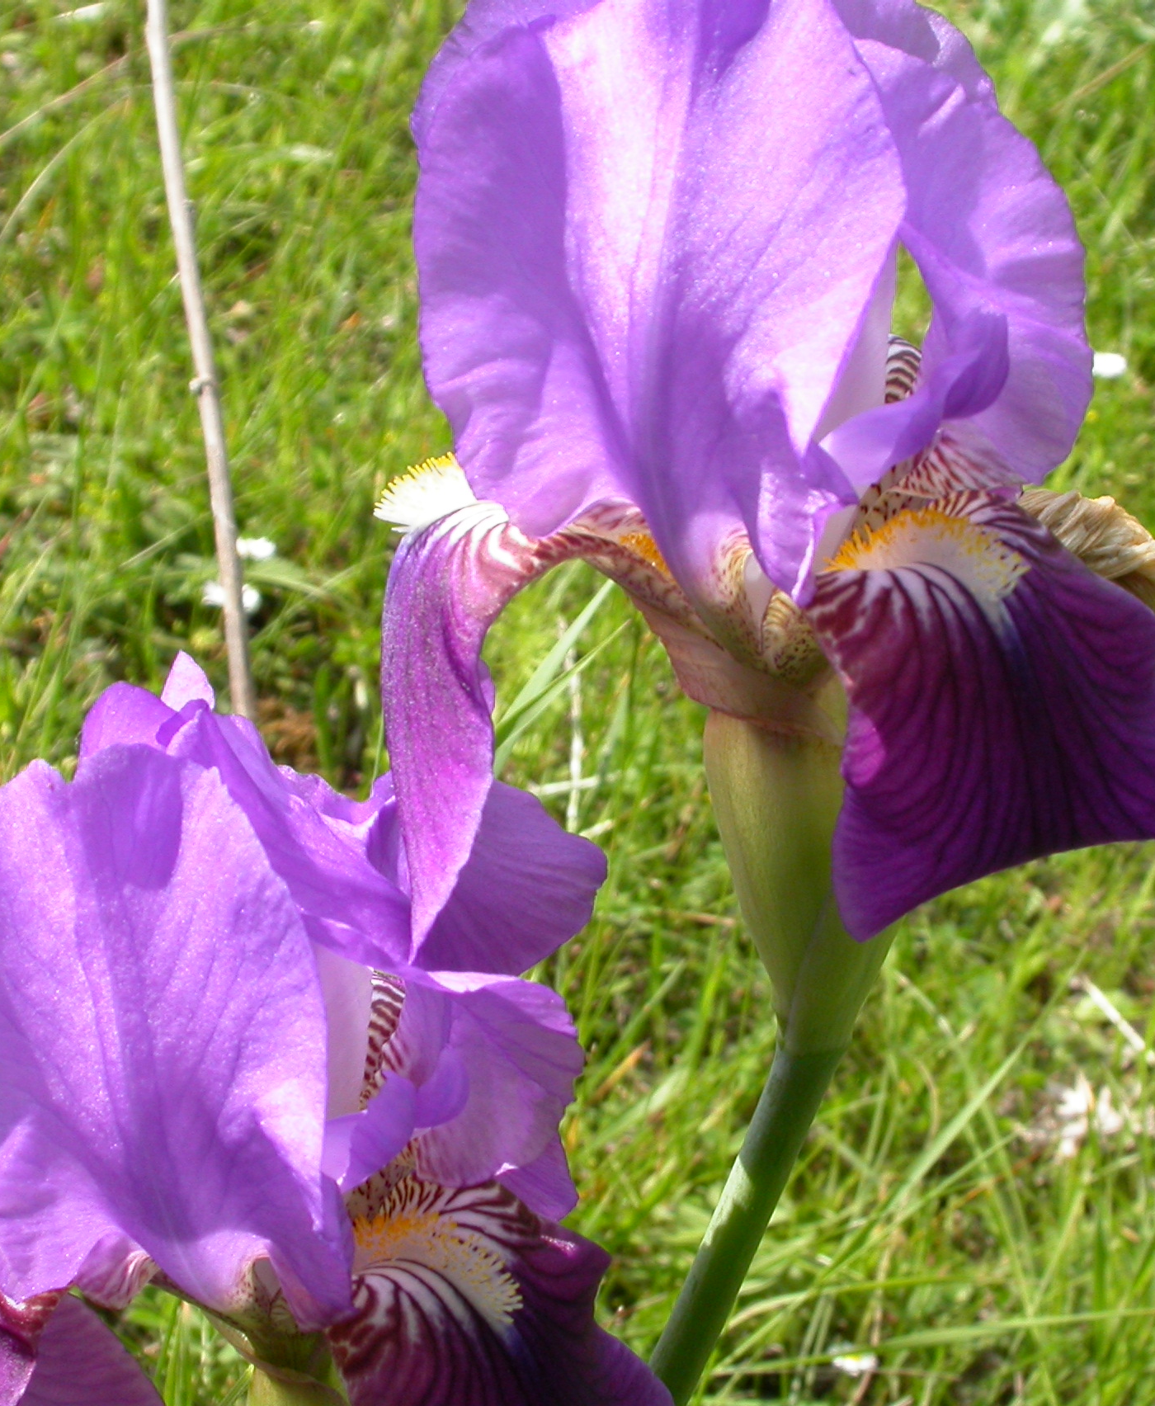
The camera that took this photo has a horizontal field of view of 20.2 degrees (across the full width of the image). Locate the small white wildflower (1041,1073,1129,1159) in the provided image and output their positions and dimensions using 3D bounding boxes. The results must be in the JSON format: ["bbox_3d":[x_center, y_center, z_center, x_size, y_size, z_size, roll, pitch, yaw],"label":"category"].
[{"bbox_3d":[0.169,0.137,1.080,0.029,0.019,0.026,0,32,0],"label":"small white wildflower"}]

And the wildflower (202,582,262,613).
[{"bbox_3d":[-0.144,-0.044,1.350,0.025,0.009,0.022,0,32,0],"label":"wildflower"}]

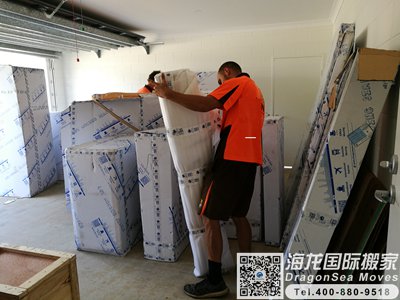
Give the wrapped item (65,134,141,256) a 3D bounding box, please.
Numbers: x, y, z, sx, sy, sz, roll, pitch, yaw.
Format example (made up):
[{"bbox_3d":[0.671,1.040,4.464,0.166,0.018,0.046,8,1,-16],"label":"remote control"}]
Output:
[{"bbox_3d":[-0.881,0.430,3.272,0.534,1.006,0.787,1,9,17],"label":"wrapped item"}]

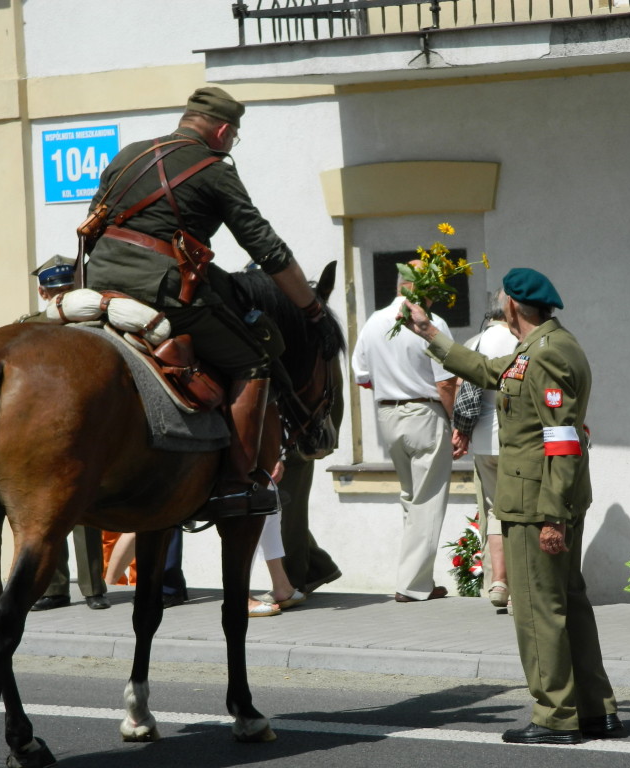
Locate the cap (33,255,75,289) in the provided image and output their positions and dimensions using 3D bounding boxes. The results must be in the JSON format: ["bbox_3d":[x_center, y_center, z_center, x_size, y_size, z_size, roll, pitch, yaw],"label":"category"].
[{"bbox_3d":[-1.244,-0.545,18.580,0.260,0.160,0.270,-10,5,-22],"label":"cap"}]

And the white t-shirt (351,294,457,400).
[{"bbox_3d":[0.427,-0.171,18.420,0.465,0.510,0.260,-1,2,21],"label":"white t-shirt"}]

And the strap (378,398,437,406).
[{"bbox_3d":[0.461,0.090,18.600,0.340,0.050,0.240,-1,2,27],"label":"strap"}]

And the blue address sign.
[{"bbox_3d":[-1.223,-1.151,20.057,0.560,0.390,0.020,0,3,40],"label":"blue address sign"}]

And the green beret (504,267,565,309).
[{"bbox_3d":[0.782,-0.340,13.660,0.240,0.130,0.220,14,4,38],"label":"green beret"}]

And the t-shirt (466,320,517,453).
[{"bbox_3d":[0.881,0.025,17.550,0.430,0.620,0.260,-2,2,14],"label":"t-shirt"}]

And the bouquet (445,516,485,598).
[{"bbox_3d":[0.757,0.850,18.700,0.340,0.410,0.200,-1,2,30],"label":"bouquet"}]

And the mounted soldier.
[{"bbox_3d":[-0.389,-0.294,13.950,0.860,1.540,0.640,-4,2,-40],"label":"mounted soldier"}]

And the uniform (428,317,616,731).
[{"bbox_3d":[0.761,0.504,13.800,0.660,1.480,0.520,-3,2,-21],"label":"uniform"}]

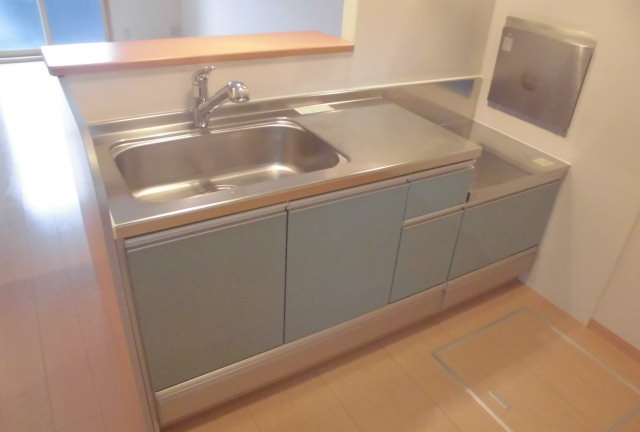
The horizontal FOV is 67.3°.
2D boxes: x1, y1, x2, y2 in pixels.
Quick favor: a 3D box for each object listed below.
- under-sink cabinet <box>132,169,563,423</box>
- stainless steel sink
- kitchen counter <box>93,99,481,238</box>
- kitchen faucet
[{"bbox_3d":[0.123,0.070,1.950,1.775,0.803,0.575,-14,36,-27],"label":"under-sink cabinet"},{"bbox_3d":[-0.287,-0.118,1.535,0.645,0.180,0.450,-14,36,-27],"label":"stainless steel sink"},{"bbox_3d":[-0.100,-0.226,1.601,1.195,0.044,0.573,-14,36,-27],"label":"kitchen counter"},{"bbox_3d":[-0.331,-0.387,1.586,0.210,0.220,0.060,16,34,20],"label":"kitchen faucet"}]

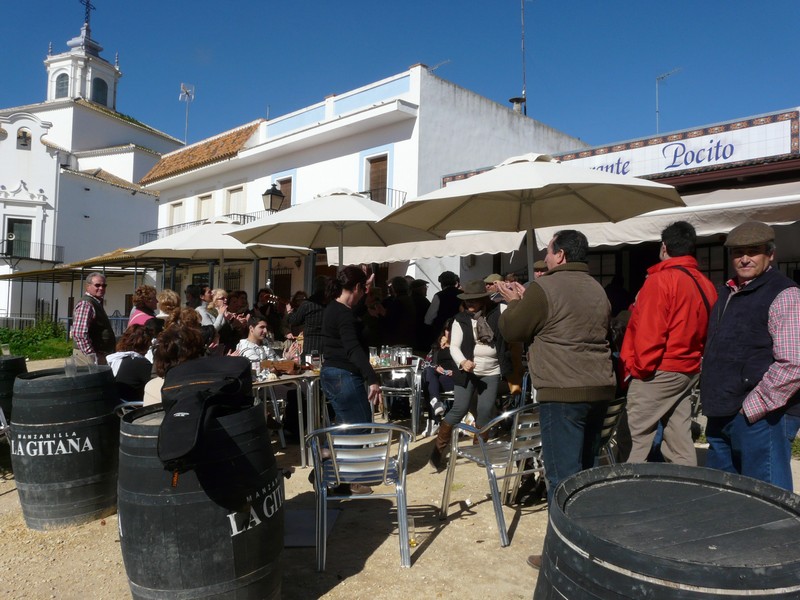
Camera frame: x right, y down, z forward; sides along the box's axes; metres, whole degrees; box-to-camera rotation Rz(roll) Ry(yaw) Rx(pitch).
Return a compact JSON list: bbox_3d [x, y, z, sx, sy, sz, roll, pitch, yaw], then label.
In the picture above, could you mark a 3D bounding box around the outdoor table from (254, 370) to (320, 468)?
[{"bbox_3d":[-1.200,1.000,5.220,0.720,0.740,0.750,-2,-1,38],"label":"outdoor table"}]

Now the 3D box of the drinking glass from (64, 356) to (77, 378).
[{"bbox_3d":[-2.035,0.417,4.000,0.070,0.122,0.070,3,-4,-27],"label":"drinking glass"}]

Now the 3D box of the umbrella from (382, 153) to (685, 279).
[{"bbox_3d":[1.180,0.030,5.800,2.680,2.680,2.680,-2,-1,-8],"label":"umbrella"}]

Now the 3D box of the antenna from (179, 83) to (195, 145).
[{"bbox_3d":[-9.850,-8.620,30.000,0.750,2.850,1.000,1,-1,-7],"label":"antenna"}]

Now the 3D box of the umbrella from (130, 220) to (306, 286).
[{"bbox_3d":[-2.630,0.150,9.500,2.650,2.680,2.650,-1,-1,12],"label":"umbrella"}]

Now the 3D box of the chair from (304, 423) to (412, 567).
[{"bbox_3d":[-0.220,0.965,3.420,0.560,0.730,0.570,-1,-1,-9],"label":"chair"}]

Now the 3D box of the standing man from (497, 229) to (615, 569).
[{"bbox_3d":[0.820,0.490,3.270,0.600,1.710,0.520,2,-1,-43],"label":"standing man"}]

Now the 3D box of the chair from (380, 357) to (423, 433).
[{"bbox_3d":[0.010,1.030,6.980,0.560,0.740,0.560,-1,-1,9],"label":"chair"}]

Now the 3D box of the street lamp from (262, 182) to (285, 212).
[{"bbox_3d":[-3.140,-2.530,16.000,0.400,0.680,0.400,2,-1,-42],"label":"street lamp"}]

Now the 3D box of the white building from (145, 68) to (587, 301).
[{"bbox_3d":[-1.327,-1.532,25.523,14.800,8.200,10.500,-2,-4,44],"label":"white building"}]

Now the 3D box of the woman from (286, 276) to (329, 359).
[{"bbox_3d":[-0.860,0.570,6.600,0.550,1.620,0.420,3,-3,-20],"label":"woman"}]

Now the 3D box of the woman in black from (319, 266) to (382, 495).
[{"bbox_3d":[-0.365,0.575,4.680,0.480,1.630,0.500,4,-4,-37],"label":"woman in black"}]

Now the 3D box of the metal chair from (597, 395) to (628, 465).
[{"bbox_3d":[1.190,1.000,4.250,0.570,0.760,0.550,-1,-4,34],"label":"metal chair"}]

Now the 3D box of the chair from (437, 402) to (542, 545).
[{"bbox_3d":[0.630,1.010,3.980,0.560,0.760,0.580,4,-4,-34],"label":"chair"}]

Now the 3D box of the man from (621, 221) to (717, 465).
[{"bbox_3d":[1.350,0.470,3.250,0.540,1.720,0.420,3,-4,-27],"label":"man"}]

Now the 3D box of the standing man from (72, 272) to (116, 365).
[{"bbox_3d":[-2.880,0.600,6.100,0.420,1.720,0.520,0,-3,18],"label":"standing man"}]

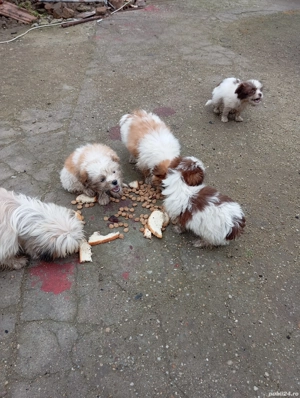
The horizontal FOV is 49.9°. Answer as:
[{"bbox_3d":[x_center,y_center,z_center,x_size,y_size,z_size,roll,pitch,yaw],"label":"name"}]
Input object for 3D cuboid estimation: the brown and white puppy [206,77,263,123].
[{"bbox_3d":[0.536,-0.647,2.098,0.352,0.237,0.165,28,50,26],"label":"brown and white puppy"}]

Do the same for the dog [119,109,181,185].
[{"bbox_3d":[-0.005,-0.279,1.691,0.204,0.272,0.405,-19,47,-19],"label":"dog"}]

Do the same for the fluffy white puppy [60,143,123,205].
[{"bbox_3d":[-0.289,-0.130,1.586,0.205,0.204,0.329,-28,50,-26],"label":"fluffy white puppy"}]

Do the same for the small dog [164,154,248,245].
[{"bbox_3d":[0.219,0.009,1.370,0.350,0.304,0.200,34,53,30],"label":"small dog"}]

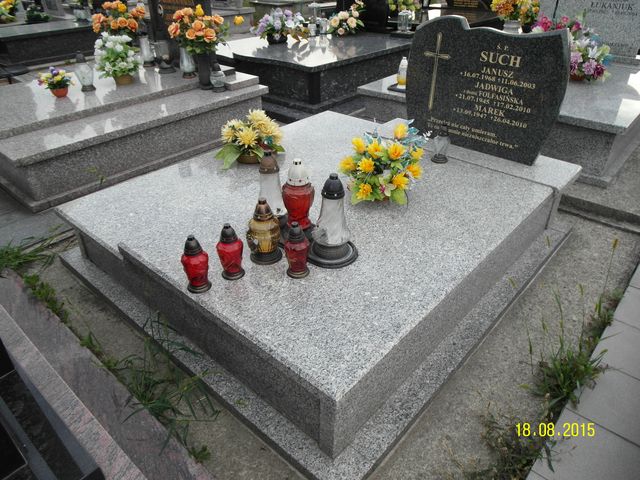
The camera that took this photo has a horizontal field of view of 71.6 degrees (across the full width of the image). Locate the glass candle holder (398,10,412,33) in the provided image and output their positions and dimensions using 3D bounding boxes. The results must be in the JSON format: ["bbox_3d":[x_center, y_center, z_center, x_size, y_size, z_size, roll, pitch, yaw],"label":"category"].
[{"bbox_3d":[1.118,-2.846,5.768,0.165,0.223,0.165,25,41,35],"label":"glass candle holder"}]

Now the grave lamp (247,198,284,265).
[{"bbox_3d":[-0.228,-0.042,1.802,0.138,0.275,0.138,-1,33,0],"label":"grave lamp"}]

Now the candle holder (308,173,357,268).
[{"bbox_3d":[0.054,-0.092,1.785,0.205,0.371,0.205,-1,33,0],"label":"candle holder"}]

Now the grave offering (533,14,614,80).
[{"bbox_3d":[2.008,-1.531,3.528,0.549,0.421,0.451,25,40,35],"label":"grave offering"}]

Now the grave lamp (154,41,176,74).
[{"bbox_3d":[-1.564,-1.850,4.473,0.170,0.270,0.170,25,41,35],"label":"grave lamp"}]

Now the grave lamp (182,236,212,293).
[{"bbox_3d":[-0.431,0.081,1.530,0.092,0.222,0.092,-1,32,0],"label":"grave lamp"}]

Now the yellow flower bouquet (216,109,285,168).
[{"bbox_3d":[-0.430,-0.623,2.724,0.392,0.304,0.363,25,40,35],"label":"yellow flower bouquet"}]

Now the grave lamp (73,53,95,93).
[{"bbox_3d":[-2.054,-1.465,3.859,0.160,0.295,0.160,25,41,35],"label":"grave lamp"}]

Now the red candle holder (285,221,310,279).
[{"bbox_3d":[-0.089,0.036,1.720,0.096,0.228,0.096,-1,33,0],"label":"red candle holder"}]

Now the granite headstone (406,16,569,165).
[{"bbox_3d":[0.971,-0.940,2.724,0.984,0.762,0.085,27,42,36],"label":"granite headstone"}]

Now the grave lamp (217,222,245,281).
[{"bbox_3d":[-0.322,0.040,1.594,0.094,0.221,0.094,-1,32,0],"label":"grave lamp"}]

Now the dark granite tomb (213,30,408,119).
[{"bbox_3d":[-0.088,-2.265,5.598,2.107,0.412,2.254,25,40,35],"label":"dark granite tomb"}]

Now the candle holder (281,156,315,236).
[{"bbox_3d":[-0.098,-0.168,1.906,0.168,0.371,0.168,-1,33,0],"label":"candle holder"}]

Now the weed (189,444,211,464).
[{"bbox_3d":[-0.380,0.680,1.400,0.070,0.055,0.070,25,41,35],"label":"weed"}]

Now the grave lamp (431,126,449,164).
[{"bbox_3d":[0.701,-0.543,2.542,0.103,0.191,0.103,25,40,35],"label":"grave lamp"}]

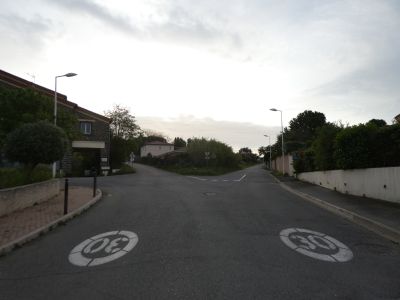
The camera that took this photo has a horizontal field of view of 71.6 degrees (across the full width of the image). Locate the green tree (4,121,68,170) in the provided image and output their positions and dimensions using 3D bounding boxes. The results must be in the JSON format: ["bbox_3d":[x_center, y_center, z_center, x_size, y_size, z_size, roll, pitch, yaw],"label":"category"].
[{"bbox_3d":[-7.465,0.023,12.700,2.950,2.750,2.900,0,-2,0],"label":"green tree"}]

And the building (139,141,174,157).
[{"bbox_3d":[-13.181,0.310,86.000,9.500,6.600,7.500,1,-2,-18],"label":"building"}]

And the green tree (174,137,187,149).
[{"bbox_3d":[-6.188,-0.476,88.000,4.300,7.000,4.300,0,-2,0],"label":"green tree"}]

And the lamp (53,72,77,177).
[{"bbox_3d":[-8.634,-1.380,17.800,1.550,7.100,0.350,0,-2,0],"label":"lamp"}]

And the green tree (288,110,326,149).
[{"bbox_3d":[14.021,-1.168,36.000,5.300,7.900,5.300,0,-2,0],"label":"green tree"}]

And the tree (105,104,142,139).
[{"bbox_3d":[-11.311,-1.996,41.000,5.800,9.500,5.800,0,-2,0],"label":"tree"}]

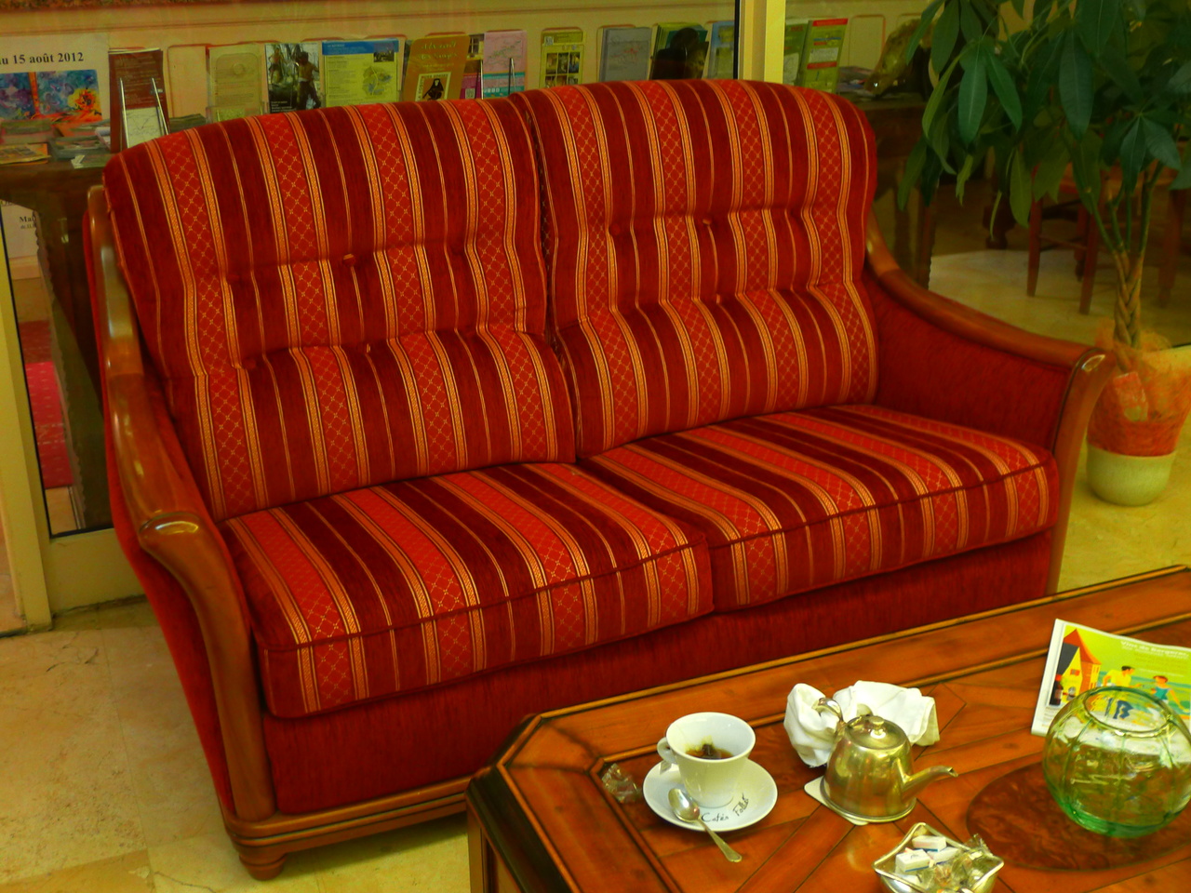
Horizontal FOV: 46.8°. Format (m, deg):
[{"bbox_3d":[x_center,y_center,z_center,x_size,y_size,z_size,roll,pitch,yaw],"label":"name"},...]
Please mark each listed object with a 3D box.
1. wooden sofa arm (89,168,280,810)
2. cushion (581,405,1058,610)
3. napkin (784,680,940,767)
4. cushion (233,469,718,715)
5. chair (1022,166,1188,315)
[{"bbox_3d":[-0.697,0.071,2.171,0.139,0.817,0.748,-11,24,-25],"label":"wooden sofa arm"},{"bbox_3d":[0.441,0.067,2.640,0.768,0.151,0.490,-11,24,-25],"label":"cushion"},{"bbox_3d":[0.313,0.321,1.608,0.170,0.075,0.105,-4,22,-11],"label":"napkin"},{"bbox_3d":[-0.235,0.193,2.314,0.755,0.151,0.490,-11,24,-25],"label":"cushion"},{"bbox_3d":[1.845,-0.964,5.023,0.408,0.884,0.457,-11,24,-25],"label":"chair"}]

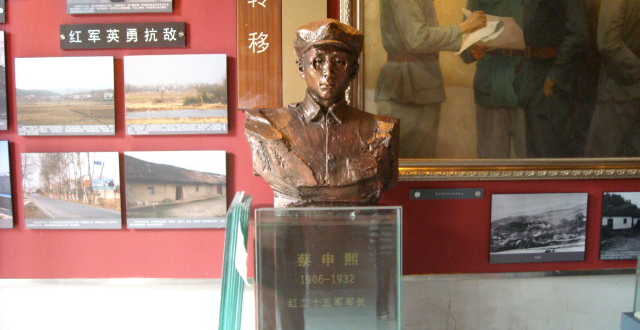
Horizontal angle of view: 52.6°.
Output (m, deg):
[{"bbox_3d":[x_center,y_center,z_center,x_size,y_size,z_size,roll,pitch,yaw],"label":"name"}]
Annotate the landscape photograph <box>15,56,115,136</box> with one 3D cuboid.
[{"bbox_3d":[-1.232,-0.332,3.149,0.485,0.385,0.020,-1,6,-2],"label":"landscape photograph"}]

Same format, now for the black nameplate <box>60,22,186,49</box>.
[{"bbox_3d":[-0.945,-0.621,3.129,0.605,0.117,0.020,-1,6,-2],"label":"black nameplate"}]

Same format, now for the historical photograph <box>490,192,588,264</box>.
[{"bbox_3d":[1.115,0.321,3.305,0.500,0.352,0.020,-1,6,-2],"label":"historical photograph"}]

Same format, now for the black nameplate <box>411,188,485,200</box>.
[{"bbox_3d":[0.642,0.147,3.267,0.378,0.052,0.015,-1,6,-2],"label":"black nameplate"}]

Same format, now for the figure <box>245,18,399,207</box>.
[{"bbox_3d":[0.006,-0.149,1.935,0.460,0.580,0.280,0,6,0],"label":"figure"}]

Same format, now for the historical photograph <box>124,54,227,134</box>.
[{"bbox_3d":[-0.699,-0.344,3.167,0.500,0.388,0.020,-1,6,-2],"label":"historical photograph"}]

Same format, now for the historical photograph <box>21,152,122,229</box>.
[{"bbox_3d":[-1.220,0.128,3.197,0.485,0.385,0.020,-1,6,-2],"label":"historical photograph"}]

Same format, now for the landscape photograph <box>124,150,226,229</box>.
[{"bbox_3d":[-0.712,0.124,3.216,0.500,0.386,0.020,-1,6,-2],"label":"landscape photograph"}]

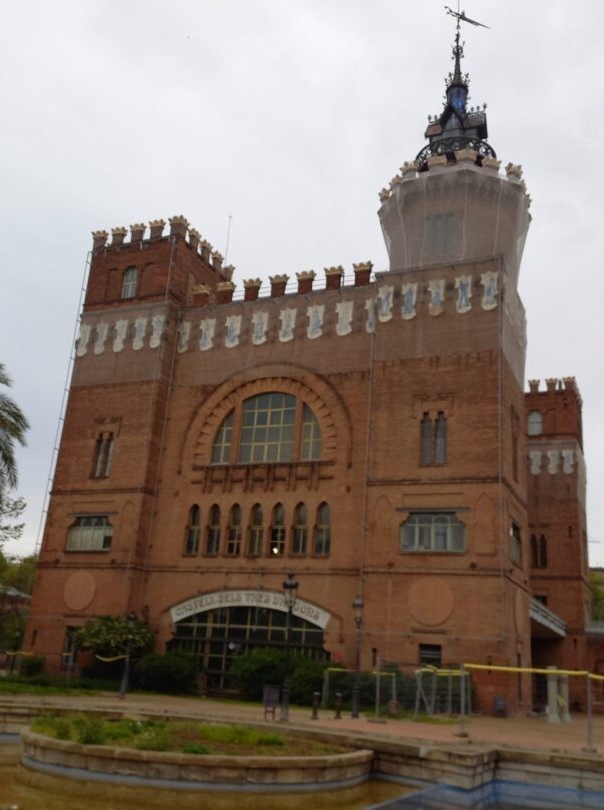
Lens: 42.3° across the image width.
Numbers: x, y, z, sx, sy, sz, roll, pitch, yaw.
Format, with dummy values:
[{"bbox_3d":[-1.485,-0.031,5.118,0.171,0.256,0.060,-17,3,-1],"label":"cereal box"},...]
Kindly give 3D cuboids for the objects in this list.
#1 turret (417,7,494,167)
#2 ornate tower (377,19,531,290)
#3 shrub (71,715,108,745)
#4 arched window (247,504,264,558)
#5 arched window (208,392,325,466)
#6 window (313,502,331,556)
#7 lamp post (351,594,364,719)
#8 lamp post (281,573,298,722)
[{"bbox_3d":[11.790,-24.241,58.904,5.400,14.800,5.400,-4,-21,25],"label":"turret"},{"bbox_3d":[9.591,-16.074,48.709,8.918,20.482,8.918,-4,-20,24],"label":"ornate tower"},{"bbox_3d":[-4.349,6.676,16.091,0.725,0.588,0.647,8,-18,-12],"label":"shrub"},{"bbox_3d":[-2.786,7.856,49.029,1.060,3.340,0.400,-4,-20,24],"label":"arched window"},{"bbox_3d":[-2.219,1.549,51.123,8.032,5.055,0.500,-4,-20,24],"label":"arched window"},{"bbox_3d":[1.356,7.758,48.612,1.080,3.450,0.350,-4,-21,25],"label":"window"},{"bbox_3d":[1.964,8.838,27.577,0.400,4.179,0.400,-4,-20,24],"label":"lamp post"},{"bbox_3d":[-0.317,7.252,23.589,0.460,4.320,0.460,-4,-21,25],"label":"lamp post"}]

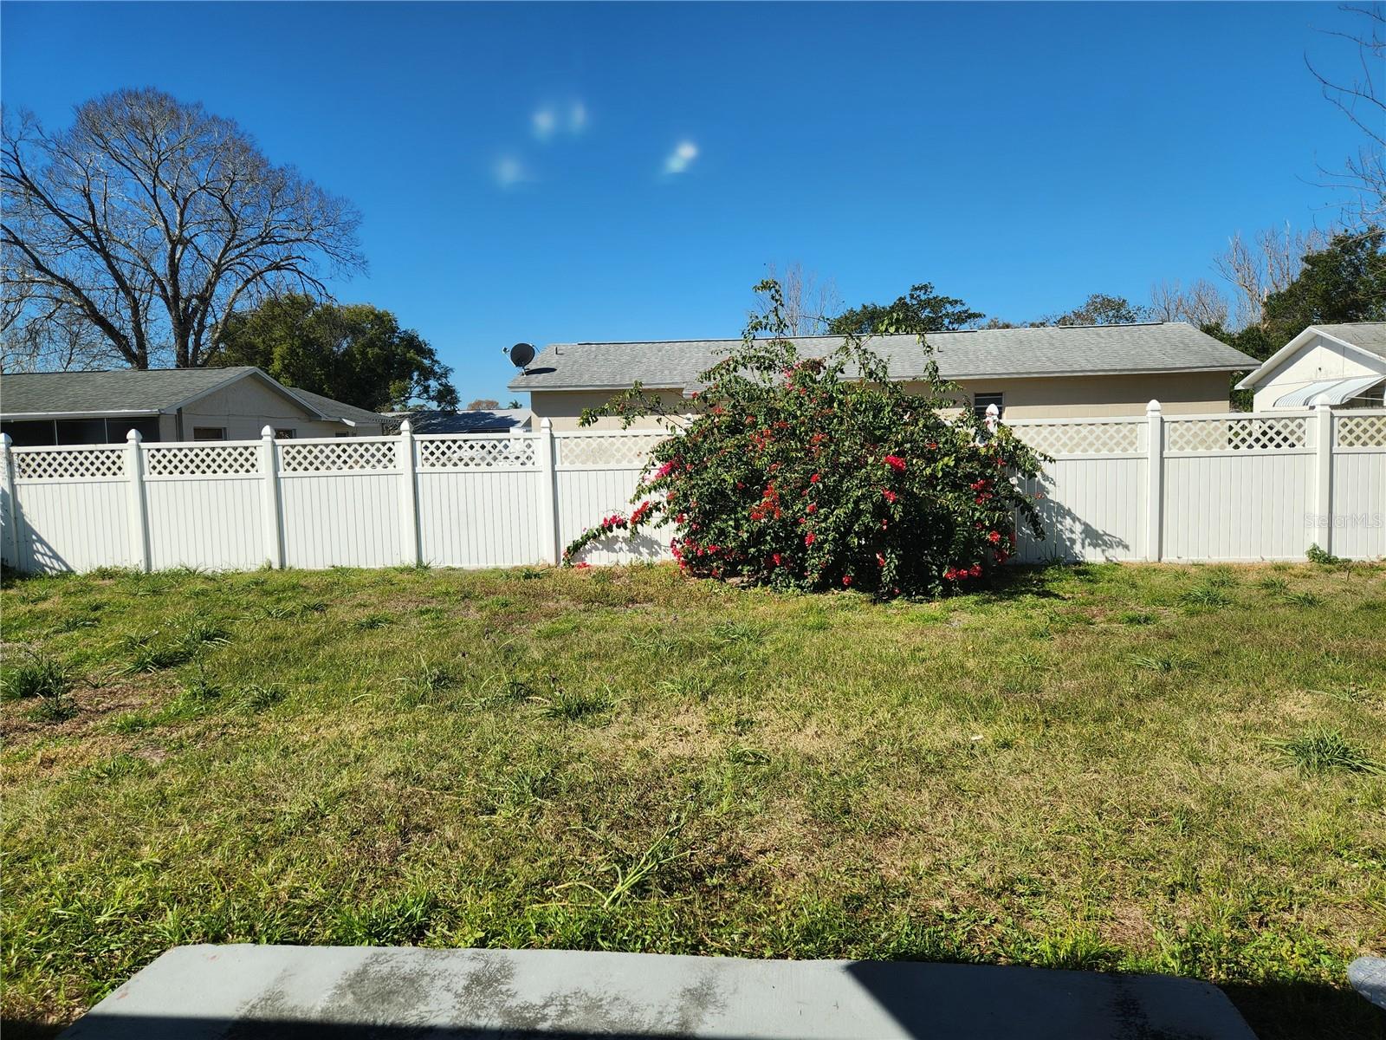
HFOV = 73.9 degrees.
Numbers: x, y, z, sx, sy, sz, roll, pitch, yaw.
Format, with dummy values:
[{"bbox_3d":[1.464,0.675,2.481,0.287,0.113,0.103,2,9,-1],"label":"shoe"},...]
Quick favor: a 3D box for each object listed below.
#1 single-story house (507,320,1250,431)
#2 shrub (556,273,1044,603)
[{"bbox_3d":[4.124,-2.714,23.400,15.560,4.000,8.000,-1,4,5],"label":"single-story house"},{"bbox_3d":[1.193,-0.991,9.906,5.200,3.300,2.500,-1,4,6],"label":"shrub"}]

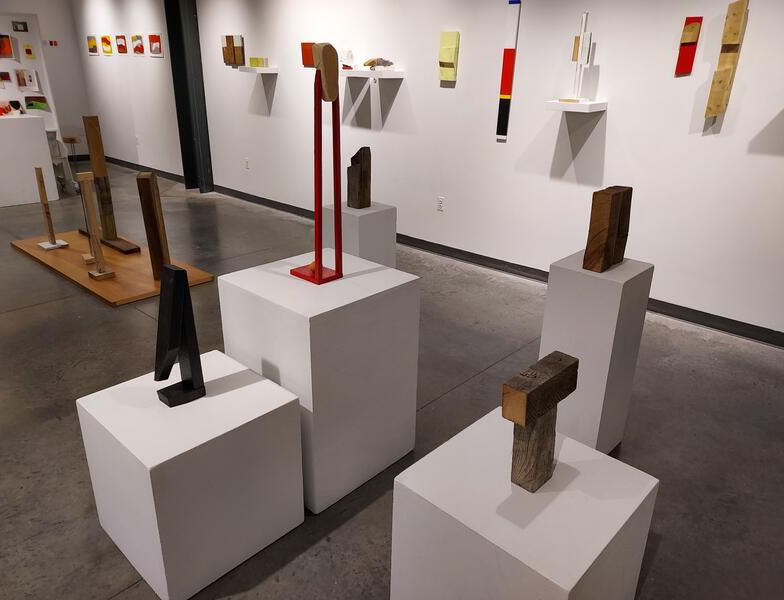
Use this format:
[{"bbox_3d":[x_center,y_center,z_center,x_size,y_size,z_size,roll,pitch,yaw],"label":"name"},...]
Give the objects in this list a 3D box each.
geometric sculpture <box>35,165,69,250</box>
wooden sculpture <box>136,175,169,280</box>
[{"bbox_3d":[-2.915,-0.780,4.688,0.212,0.655,0.192,20,28,40],"label":"geometric sculpture"},{"bbox_3d":[-1.814,-0.550,4.271,0.100,0.812,0.131,3,21,4],"label":"wooden sculpture"}]

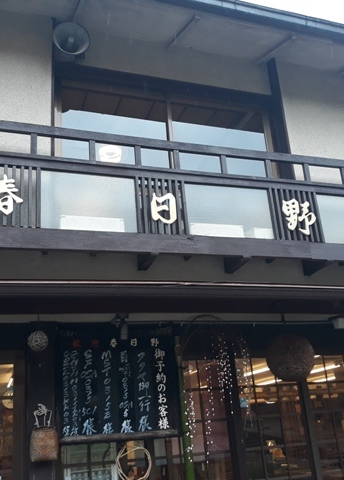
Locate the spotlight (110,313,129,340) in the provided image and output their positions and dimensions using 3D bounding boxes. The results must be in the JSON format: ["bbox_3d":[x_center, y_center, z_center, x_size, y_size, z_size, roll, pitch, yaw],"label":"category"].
[{"bbox_3d":[-0.449,0.748,4.313,0.148,0.220,0.150,3,-21,-20],"label":"spotlight"}]

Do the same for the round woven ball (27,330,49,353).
[{"bbox_3d":[-1.069,0.811,3.998,0.165,0.165,0.165,3,-21,-20],"label":"round woven ball"}]

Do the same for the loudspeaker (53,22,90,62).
[{"bbox_3d":[-1.050,-1.982,5.163,0.363,0.373,0.340,1,-12,-16],"label":"loudspeaker"}]

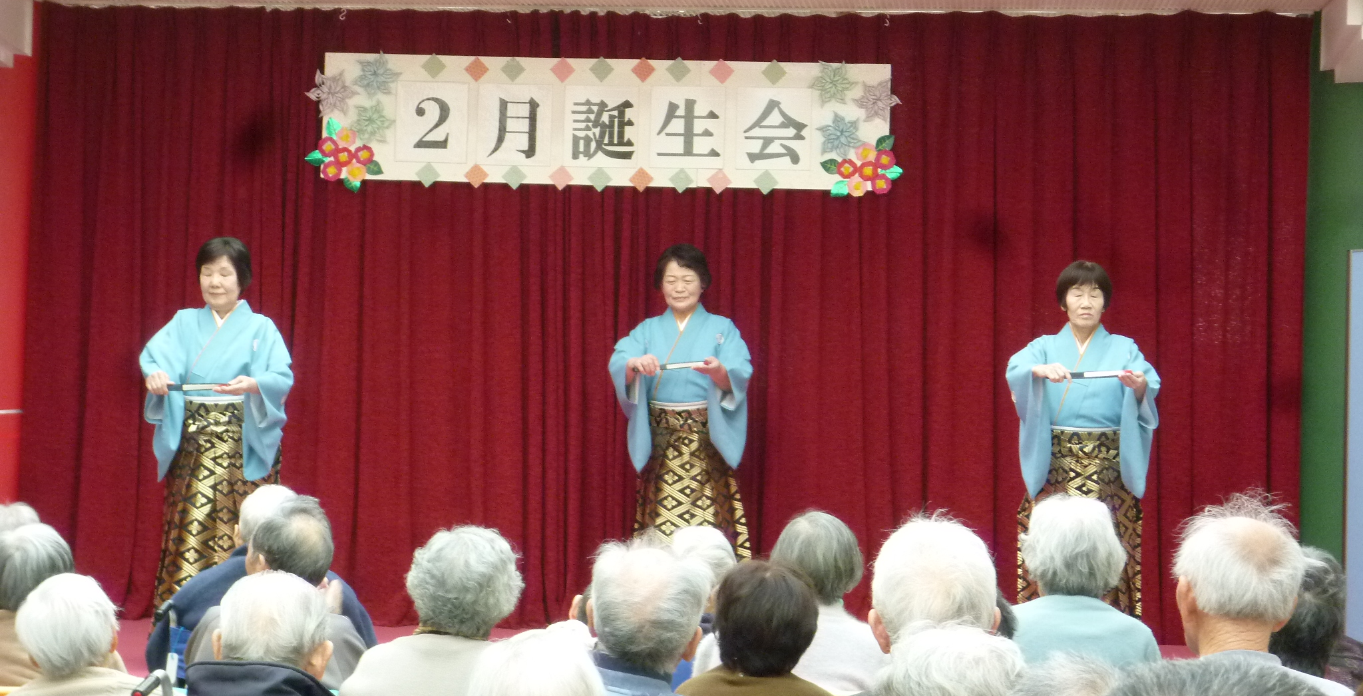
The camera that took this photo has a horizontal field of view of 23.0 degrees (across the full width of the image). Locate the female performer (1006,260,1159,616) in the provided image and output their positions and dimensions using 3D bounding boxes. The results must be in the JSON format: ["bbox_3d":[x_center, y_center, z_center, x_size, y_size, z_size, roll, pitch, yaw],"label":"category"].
[{"bbox_3d":[1.442,0.412,12.154,0.560,1.470,0.450,1,0,5],"label":"female performer"}]

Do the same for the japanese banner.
[{"bbox_3d":[-0.305,-0.876,13.050,2.270,0.530,0.060,1,0,5],"label":"japanese banner"}]

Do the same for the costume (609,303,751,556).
[{"bbox_3d":[-0.015,0.479,12.304,0.530,1.282,0.450,1,0,5],"label":"costume"}]

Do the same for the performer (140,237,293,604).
[{"bbox_3d":[-1.715,0.341,12.255,0.560,1.497,0.450,1,0,11],"label":"performer"}]

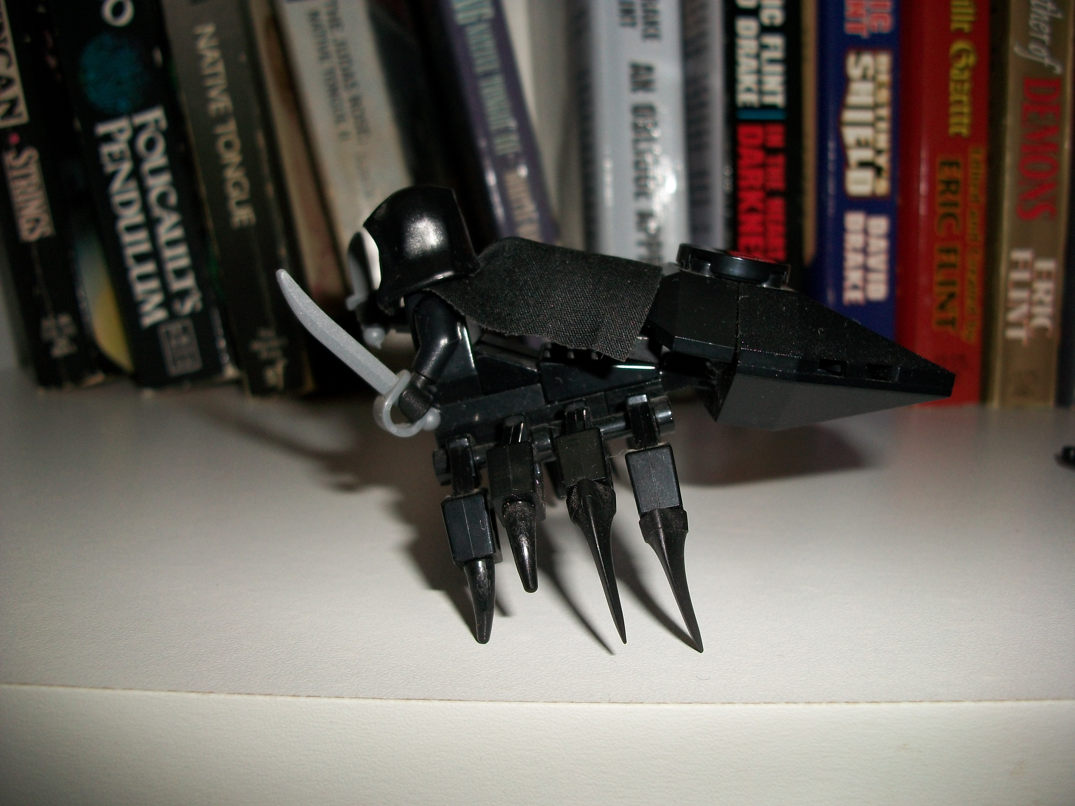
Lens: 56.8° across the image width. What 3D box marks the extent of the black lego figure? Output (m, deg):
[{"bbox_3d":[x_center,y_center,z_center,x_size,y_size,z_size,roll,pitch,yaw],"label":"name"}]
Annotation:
[{"bbox_3d":[0.011,0.000,0.141,0.092,0.058,0.050,1,9,6],"label":"black lego figure"}]

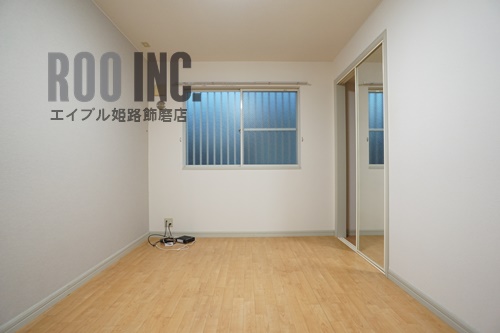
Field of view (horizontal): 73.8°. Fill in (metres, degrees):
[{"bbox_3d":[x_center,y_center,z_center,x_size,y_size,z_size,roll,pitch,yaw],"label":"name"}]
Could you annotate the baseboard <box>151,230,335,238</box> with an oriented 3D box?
[{"bbox_3d":[-0.094,0.932,4.570,2.540,0.075,0.020,0,0,-1],"label":"baseboard"}]

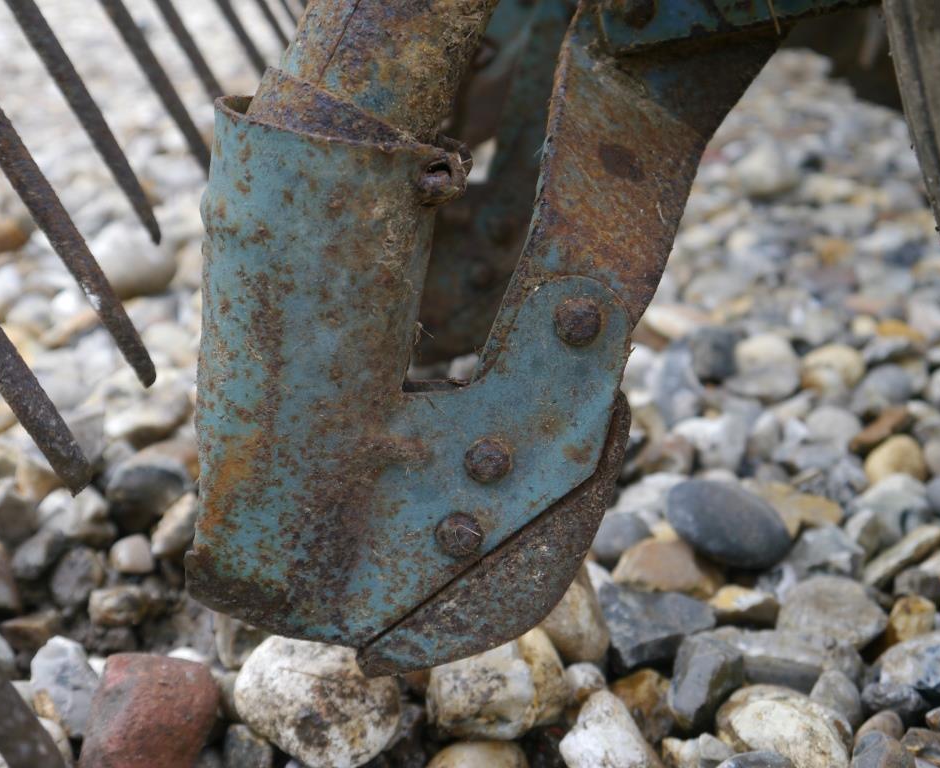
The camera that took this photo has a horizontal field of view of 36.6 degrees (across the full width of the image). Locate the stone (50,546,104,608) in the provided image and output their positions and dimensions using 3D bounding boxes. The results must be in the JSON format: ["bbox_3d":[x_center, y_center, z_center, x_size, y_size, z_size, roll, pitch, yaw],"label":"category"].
[{"bbox_3d":[-0.185,0.091,0.671,0.025,0.027,0.023,0,22,0],"label":"stone"}]

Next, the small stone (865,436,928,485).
[{"bbox_3d":[0.183,0.033,0.612,0.025,0.019,0.022,0,26,0],"label":"small stone"}]

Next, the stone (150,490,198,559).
[{"bbox_3d":[-0.117,0.055,0.567,0.018,0.022,0.030,14,29,27],"label":"stone"}]

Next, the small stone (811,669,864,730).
[{"bbox_3d":[0.120,0.104,0.467,0.017,0.019,0.018,0,26,0],"label":"small stone"}]

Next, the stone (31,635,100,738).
[{"bbox_3d":[-0.134,0.101,0.471,0.026,0.034,0.028,0,22,0],"label":"stone"}]

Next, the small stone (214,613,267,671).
[{"bbox_3d":[-0.080,0.090,0.496,0.021,0.020,0.022,0,26,0],"label":"small stone"}]

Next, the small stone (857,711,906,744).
[{"bbox_3d":[0.152,0.130,0.527,0.019,0.013,0.016,8,23,18],"label":"small stone"}]

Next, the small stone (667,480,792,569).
[{"bbox_3d":[0.123,0.067,0.673,0.059,0.035,0.047,10,24,23],"label":"small stone"}]

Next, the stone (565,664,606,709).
[{"bbox_3d":[0.038,0.101,0.473,0.015,0.014,0.016,0,26,0],"label":"stone"}]

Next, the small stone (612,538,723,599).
[{"bbox_3d":[0.076,0.071,0.545,0.042,0.023,0.032,0,22,0],"label":"small stone"}]

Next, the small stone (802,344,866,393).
[{"bbox_3d":[0.181,-0.008,0.705,0.031,0.022,0.027,0,26,0],"label":"small stone"}]

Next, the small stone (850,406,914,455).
[{"bbox_3d":[0.185,0.021,0.637,0.029,0.017,0.016,-20,32,-35],"label":"small stone"}]

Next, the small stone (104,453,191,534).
[{"bbox_3d":[-0.137,0.047,0.604,0.037,0.031,0.033,0,22,0],"label":"small stone"}]

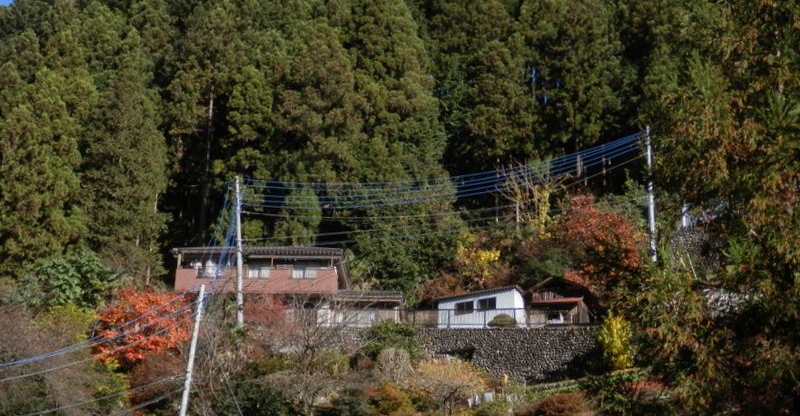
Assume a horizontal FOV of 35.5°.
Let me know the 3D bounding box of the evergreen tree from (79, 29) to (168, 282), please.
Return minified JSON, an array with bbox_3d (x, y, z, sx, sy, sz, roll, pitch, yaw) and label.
[{"bbox_3d":[-21.491,-4.003,97.000,6.900,20.000,6.600,0,-10,0],"label":"evergreen tree"}]

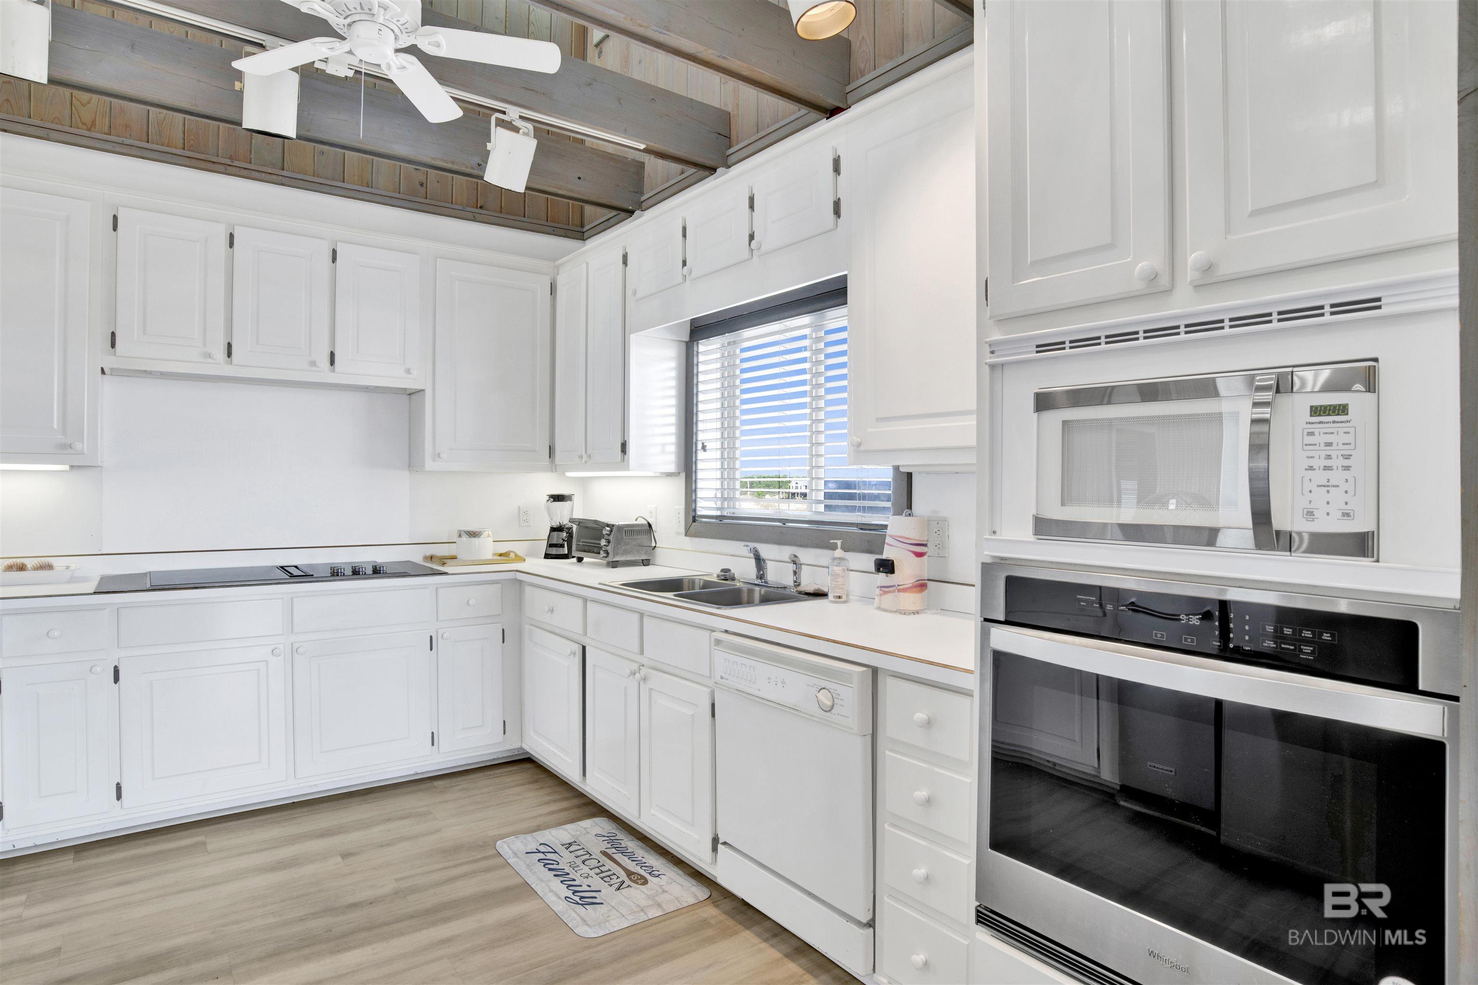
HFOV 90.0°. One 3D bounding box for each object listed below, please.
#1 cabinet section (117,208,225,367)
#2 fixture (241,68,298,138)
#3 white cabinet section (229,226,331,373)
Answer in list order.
[{"bbox_3d":[-2.377,-0.825,3.110,0.346,0.584,0.297,0,0,-34],"label":"cabinet section"},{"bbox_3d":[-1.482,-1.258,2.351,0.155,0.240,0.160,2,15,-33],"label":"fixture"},{"bbox_3d":[-2.064,-0.826,3.323,0.346,0.584,0.297,0,0,-34],"label":"white cabinet section"}]

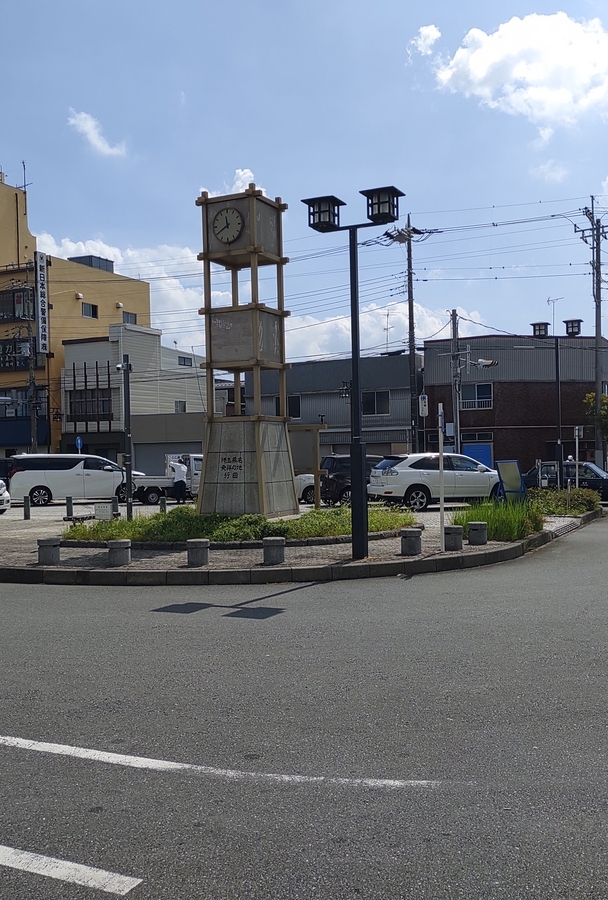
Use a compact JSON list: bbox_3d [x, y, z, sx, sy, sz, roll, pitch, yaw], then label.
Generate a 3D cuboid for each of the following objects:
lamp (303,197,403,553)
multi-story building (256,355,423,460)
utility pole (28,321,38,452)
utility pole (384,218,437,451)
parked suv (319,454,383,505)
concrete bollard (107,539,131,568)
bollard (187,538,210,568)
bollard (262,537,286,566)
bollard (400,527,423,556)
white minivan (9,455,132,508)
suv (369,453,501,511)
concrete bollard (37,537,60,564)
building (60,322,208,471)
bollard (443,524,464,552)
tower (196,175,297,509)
[{"bbox_3d":[0.852,-1.209,15.280,1.610,5.920,0.580,-1,0,25],"label":"lamp"},{"bbox_3d":[3.143,-1.638,59.176,10.900,7.200,10.000,-1,0,26],"label":"multi-story building"},{"bbox_3d":[-17.497,-3.610,60.500,0.450,12.000,0.450,-1,0,27],"label":"utility pole"},{"bbox_3d":[5.331,-4.729,46.025,2.300,13.300,1.200,-1,0,26],"label":"utility pole"},{"bbox_3d":[2.923,0.968,33.119,4.550,1.660,1.800,-1,0,-14],"label":"parked suv"},{"bbox_3d":[-2.898,1.632,14.679,0.355,0.400,0.355,-1,0,-11],"label":"concrete bollard"},{"bbox_3d":[-1.646,1.604,14.592,0.355,0.400,0.355,-1,0,-7],"label":"bollard"},{"bbox_3d":[-0.455,1.532,14.200,0.345,0.390,0.345,-1,0,-2],"label":"bollard"},{"bbox_3d":[1.697,1.449,14.800,0.325,0.400,0.325,-1,0,0],"label":"bollard"},{"bbox_3d":[-8.191,1.069,34.600,4.940,1.930,1.850,-1,0,-5],"label":"white minivan"},{"bbox_3d":[4.282,0.902,28.100,4.730,1.680,1.845,-1,0,-16],"label":"suv"},{"bbox_3d":[-4.067,1.610,14.900,0.345,0.390,0.345,-1,0,-15],"label":"concrete bollard"},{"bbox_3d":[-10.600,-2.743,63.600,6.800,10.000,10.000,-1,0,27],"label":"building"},{"bbox_3d":[2.550,1.517,16.039,0.355,0.400,0.355,-1,0,9],"label":"bollard"},{"bbox_3d":[-1.276,-2.111,20.502,1.670,7.030,1.670,-1,0,26],"label":"tower"}]

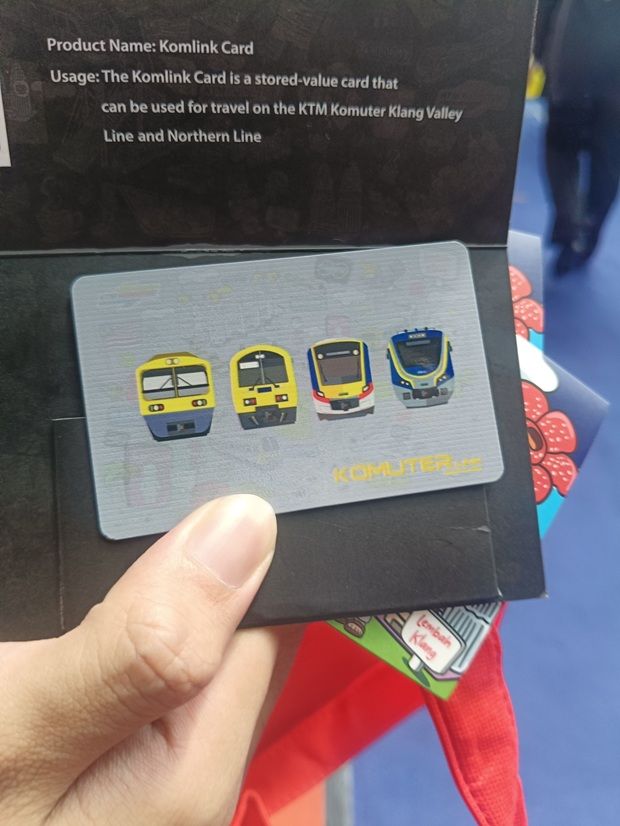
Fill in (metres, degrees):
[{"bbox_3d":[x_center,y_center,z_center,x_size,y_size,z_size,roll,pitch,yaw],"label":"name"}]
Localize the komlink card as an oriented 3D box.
[{"bbox_3d":[-0.003,-0.007,0.131,0.086,0.001,0.054,-8,86,-9],"label":"komlink card"}]

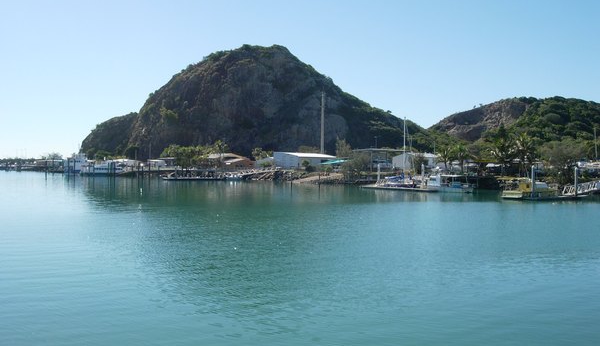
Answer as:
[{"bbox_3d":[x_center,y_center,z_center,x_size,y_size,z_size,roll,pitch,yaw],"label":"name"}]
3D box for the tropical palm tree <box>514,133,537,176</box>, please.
[{"bbox_3d":[54.090,-4.318,158.000,5.600,10.800,5.600,0,1,0],"label":"tropical palm tree"}]

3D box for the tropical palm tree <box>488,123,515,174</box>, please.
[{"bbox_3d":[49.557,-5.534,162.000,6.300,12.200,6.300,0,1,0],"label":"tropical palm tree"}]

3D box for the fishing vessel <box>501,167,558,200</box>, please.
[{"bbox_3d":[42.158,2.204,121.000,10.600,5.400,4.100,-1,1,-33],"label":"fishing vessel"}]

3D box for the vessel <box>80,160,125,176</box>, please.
[{"bbox_3d":[-84.125,-1.927,282.000,19.500,6.800,5.800,0,1,-4],"label":"vessel"}]

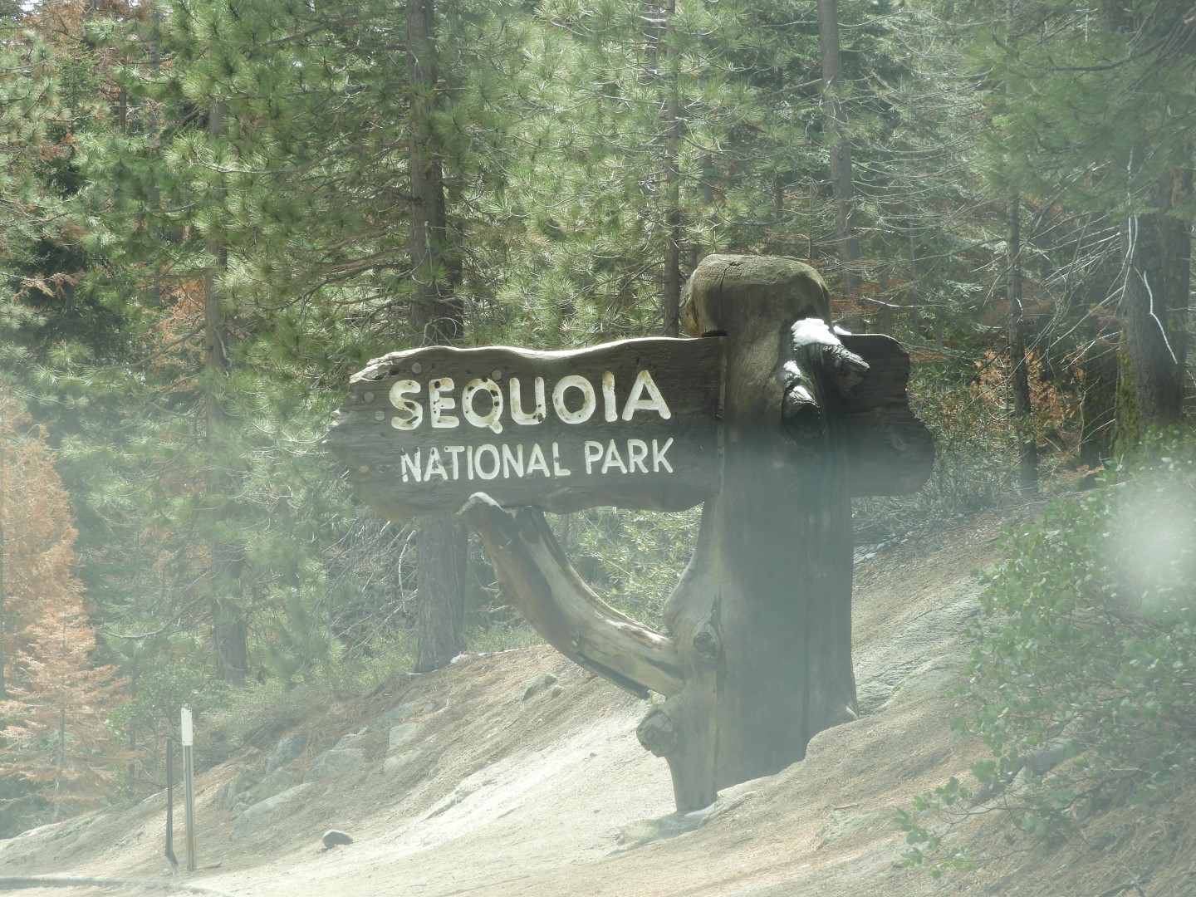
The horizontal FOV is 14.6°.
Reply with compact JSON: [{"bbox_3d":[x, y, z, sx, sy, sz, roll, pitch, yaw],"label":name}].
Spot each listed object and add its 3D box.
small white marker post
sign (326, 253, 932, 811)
[{"bbox_3d":[-2.939,2.450,33.500,0.083,1.180,0.045,-2,-3,-10],"label":"small white marker post"},{"bbox_3d":[0.165,0.543,28.900,4.038,3.489,1.150,-1,-3,-22],"label":"sign"}]

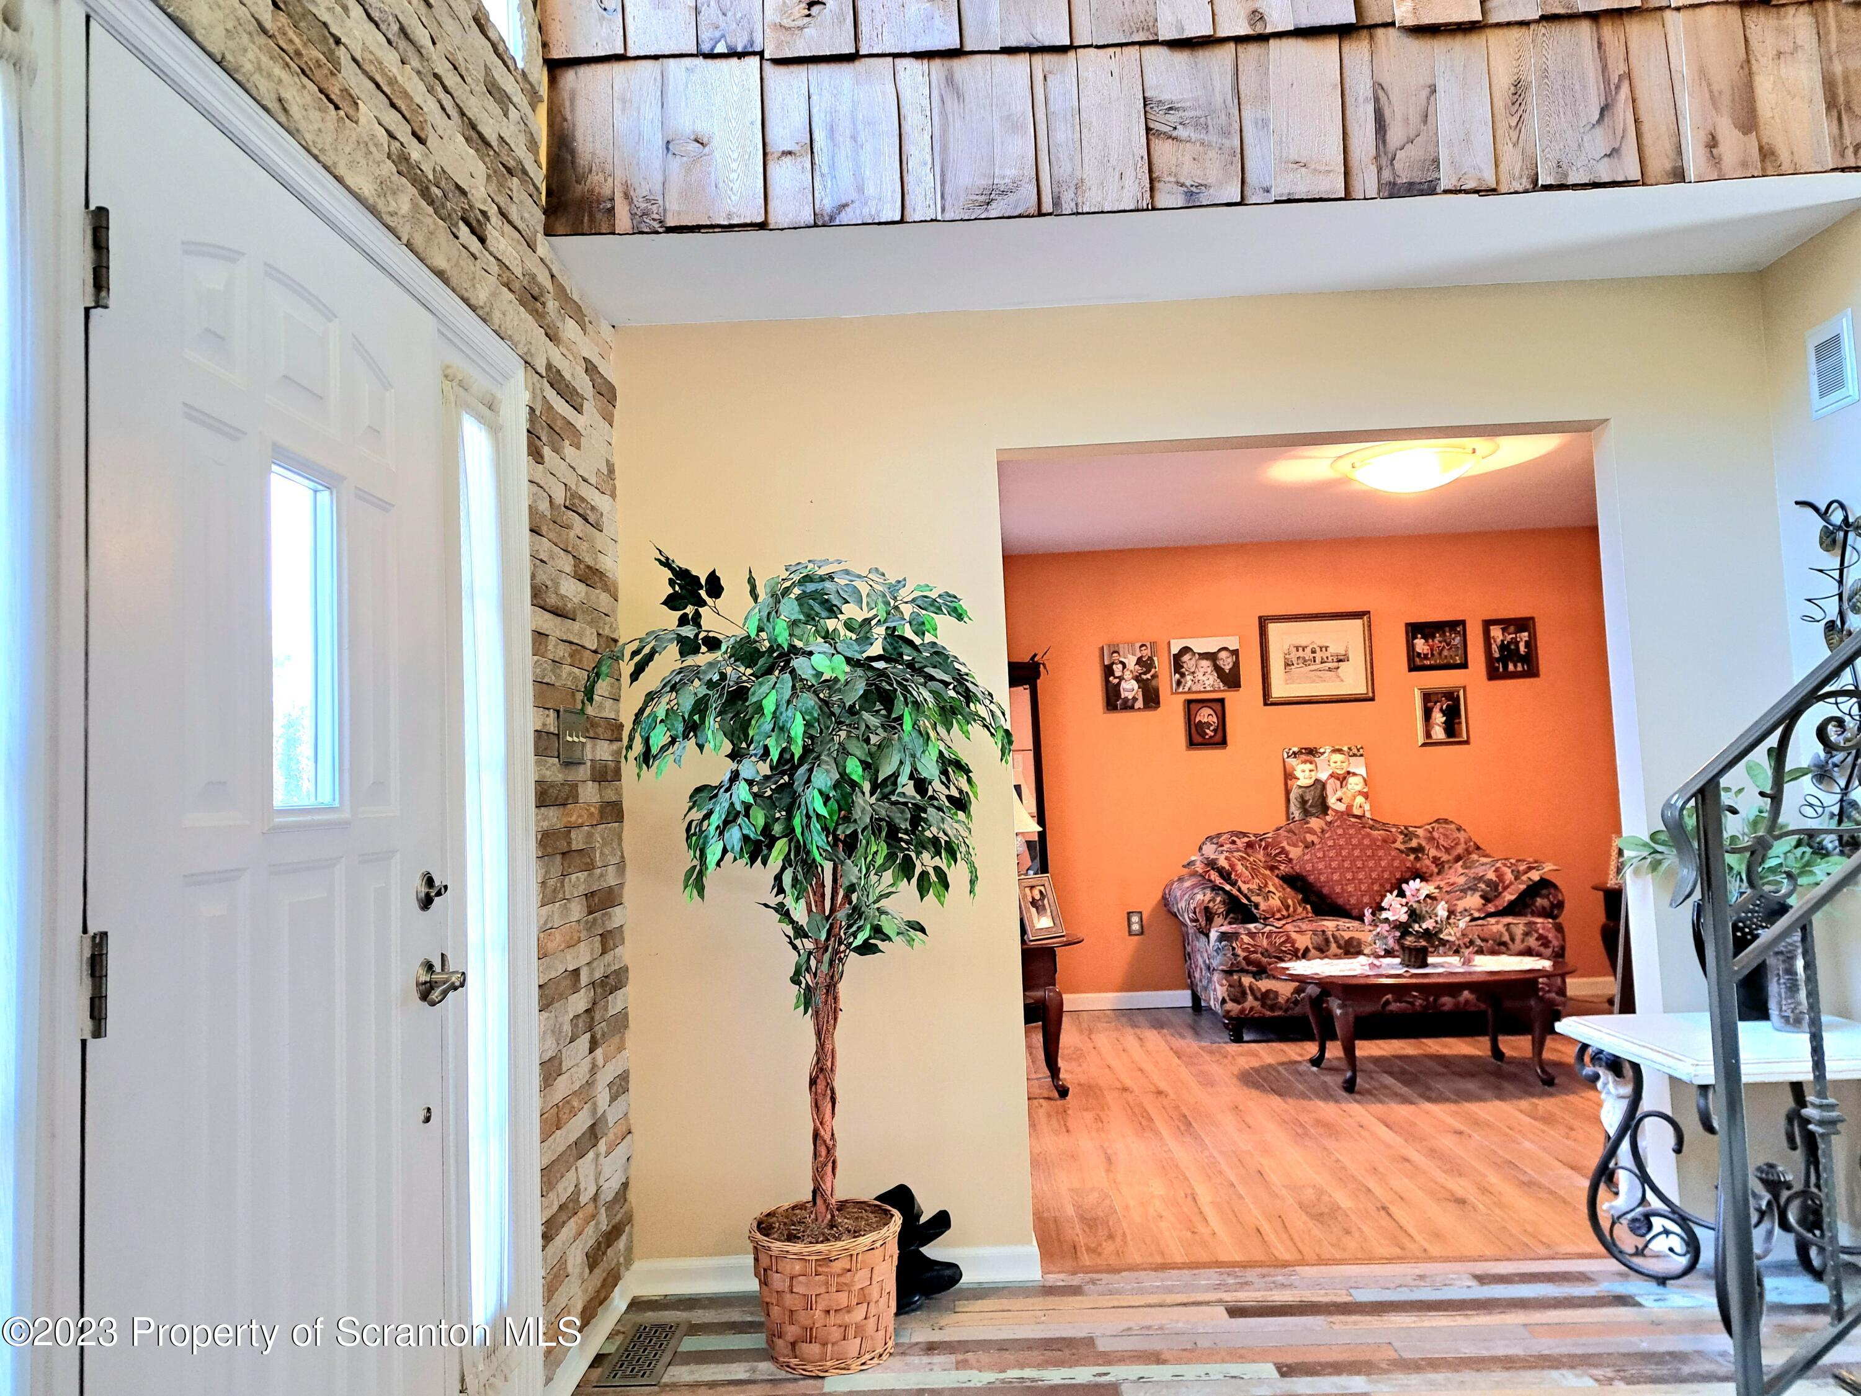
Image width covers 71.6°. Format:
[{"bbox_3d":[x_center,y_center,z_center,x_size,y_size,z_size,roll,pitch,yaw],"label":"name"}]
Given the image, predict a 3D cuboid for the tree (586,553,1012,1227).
[{"bbox_3d":[-0.276,0.404,2.846,0.940,1.490,0.760,-2,-4,1],"label":"tree"}]

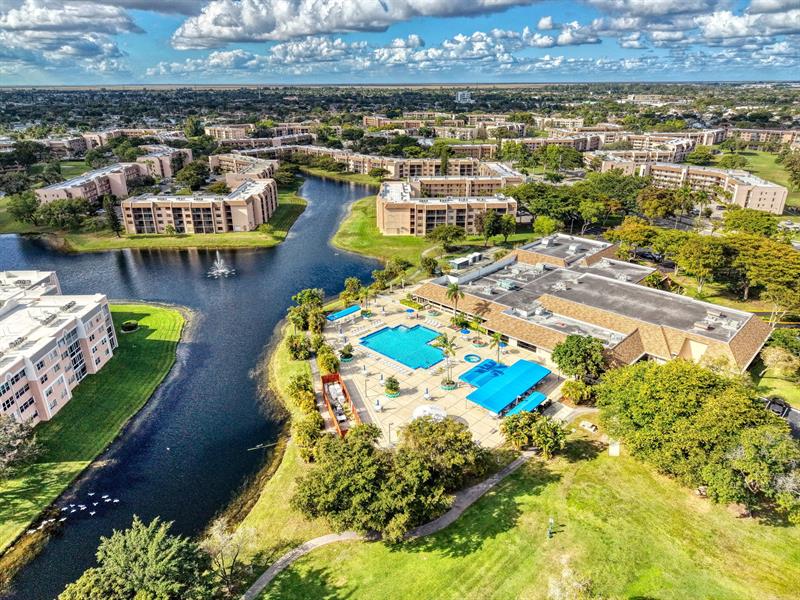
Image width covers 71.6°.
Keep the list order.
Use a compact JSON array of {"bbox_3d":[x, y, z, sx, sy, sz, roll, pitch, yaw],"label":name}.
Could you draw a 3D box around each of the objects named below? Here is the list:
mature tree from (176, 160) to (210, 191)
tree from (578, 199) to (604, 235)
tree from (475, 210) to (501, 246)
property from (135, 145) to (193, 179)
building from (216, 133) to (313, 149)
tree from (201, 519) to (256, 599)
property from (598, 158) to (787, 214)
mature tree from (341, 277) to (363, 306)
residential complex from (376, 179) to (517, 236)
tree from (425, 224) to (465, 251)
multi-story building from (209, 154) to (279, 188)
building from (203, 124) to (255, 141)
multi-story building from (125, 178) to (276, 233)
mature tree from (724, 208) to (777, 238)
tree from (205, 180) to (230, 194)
[{"bbox_3d":[-108.197,-64.795,290.637,17.814,14.796,17.280,-8,23,-19],"label":"mature tree"},{"bbox_3d":[69.960,-30.135,202.648,9.499,12.724,9.214,7,23,18],"label":"tree"},{"bbox_3d":[31.400,-25.710,199.735,9.230,12.970,8.950,0,22,0],"label":"tree"},{"bbox_3d":[-164.993,-98.156,387.675,34.500,12.400,83.000,-9,23,-21],"label":"property"},{"bbox_3d":[-102.804,-122.812,442.062,82.530,11.700,38.100,-14,25,-30],"label":"building"},{"bbox_3d":[-19.544,29.589,63.494,5.850,10.560,5.670,0,22,0],"label":"tree"},{"bbox_3d":[154.054,-59.295,284.828,44.820,11.800,101.380,-10,24,-24],"label":"property"},{"bbox_3d":[-13.013,-2.606,149.391,5.600,7.600,5.600,0,21,0],"label":"mature tree"},{"bbox_3d":[17.374,-39.739,236.555,54.190,12.200,49.010,-1,22,-2],"label":"residential complex"},{"bbox_3d":[14.894,-20.789,185.660,13.388,8.425,12.986,1,22,4],"label":"tree"},{"bbox_3d":[-89.877,-75.104,328.117,35.000,12.400,93.000,-9,23,-22],"label":"multi-story building"},{"bbox_3d":[-180.886,-176.780,587.753,46.000,12.400,55.000,1,22,4],"label":"building"},{"bbox_3d":[-79.552,-40.111,231.742,48.500,11.700,52.500,0,21,0],"label":"multi-story building"},{"bbox_3d":[136.349,-30.543,216.603,18.500,9.000,18.500,0,21,0],"label":"mature tree"},{"bbox_3d":[-91.265,-55.687,277.396,13.002,7.358,12.612,-7,23,-17],"label":"tree"}]

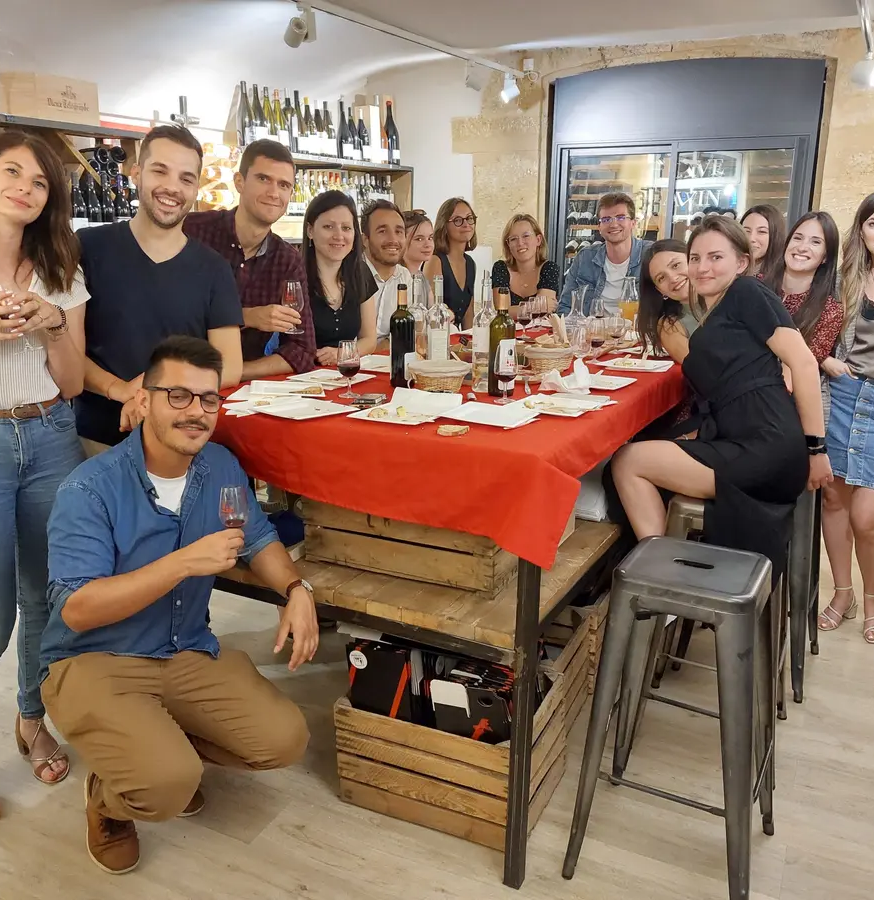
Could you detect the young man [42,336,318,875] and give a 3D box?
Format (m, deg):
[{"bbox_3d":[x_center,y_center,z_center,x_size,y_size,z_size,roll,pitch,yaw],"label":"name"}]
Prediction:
[{"bbox_3d":[-0.622,0.353,2.070,0.600,1.280,0.640,-9,18,-32],"label":"young man"}]

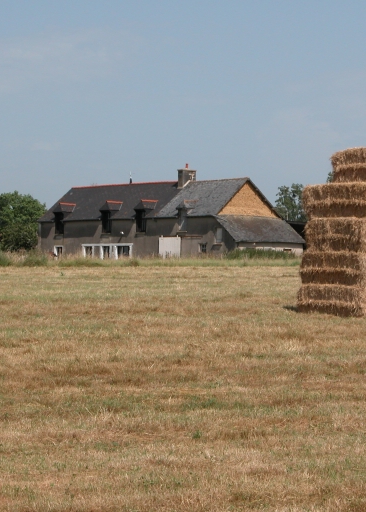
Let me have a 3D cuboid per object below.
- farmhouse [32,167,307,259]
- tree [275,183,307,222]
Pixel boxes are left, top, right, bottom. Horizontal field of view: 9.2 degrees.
[{"bbox_3d":[-1.850,-4.100,219.400,7.400,8.800,36.500,0,0,-32],"label":"farmhouse"},{"bbox_3d":[13.200,-4.200,275.000,5.200,9.300,5.200,0,0,0],"label":"tree"}]

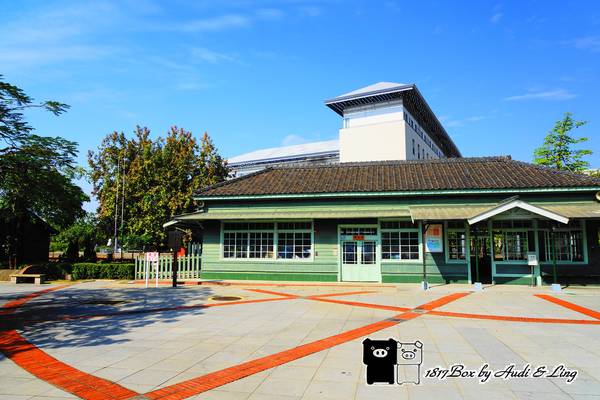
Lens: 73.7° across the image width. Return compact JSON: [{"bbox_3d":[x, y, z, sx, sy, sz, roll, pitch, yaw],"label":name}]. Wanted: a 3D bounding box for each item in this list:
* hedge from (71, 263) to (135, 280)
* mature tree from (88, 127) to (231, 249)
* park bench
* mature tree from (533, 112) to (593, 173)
[{"bbox_3d":[-9.582,3.488,19.677,3.150,0.800,0.800,-1,-6,9],"label":"hedge"},{"bbox_3d":[-13.064,-0.543,36.267,12.300,12.371,12.300,0,-6,0],"label":"mature tree"},{"bbox_3d":[-11.564,3.395,17.129,1.330,0.440,0.420,-1,-6,9],"label":"park bench"},{"bbox_3d":[23.071,-1.134,34.319,6.300,13.129,6.300,0,-6,0],"label":"mature tree"}]

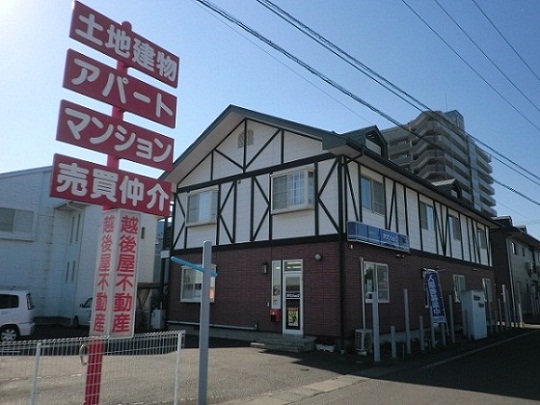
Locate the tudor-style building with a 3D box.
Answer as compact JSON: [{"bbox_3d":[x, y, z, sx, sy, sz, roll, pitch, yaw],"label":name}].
[{"bbox_3d":[4.956,2.058,21.382,9.204,8.177,19.647,-9,-15,39],"label":"tudor-style building"}]

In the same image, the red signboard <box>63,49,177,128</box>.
[{"bbox_3d":[-2.294,-1.732,6.468,0.080,0.594,1.918,-9,-15,39],"label":"red signboard"}]

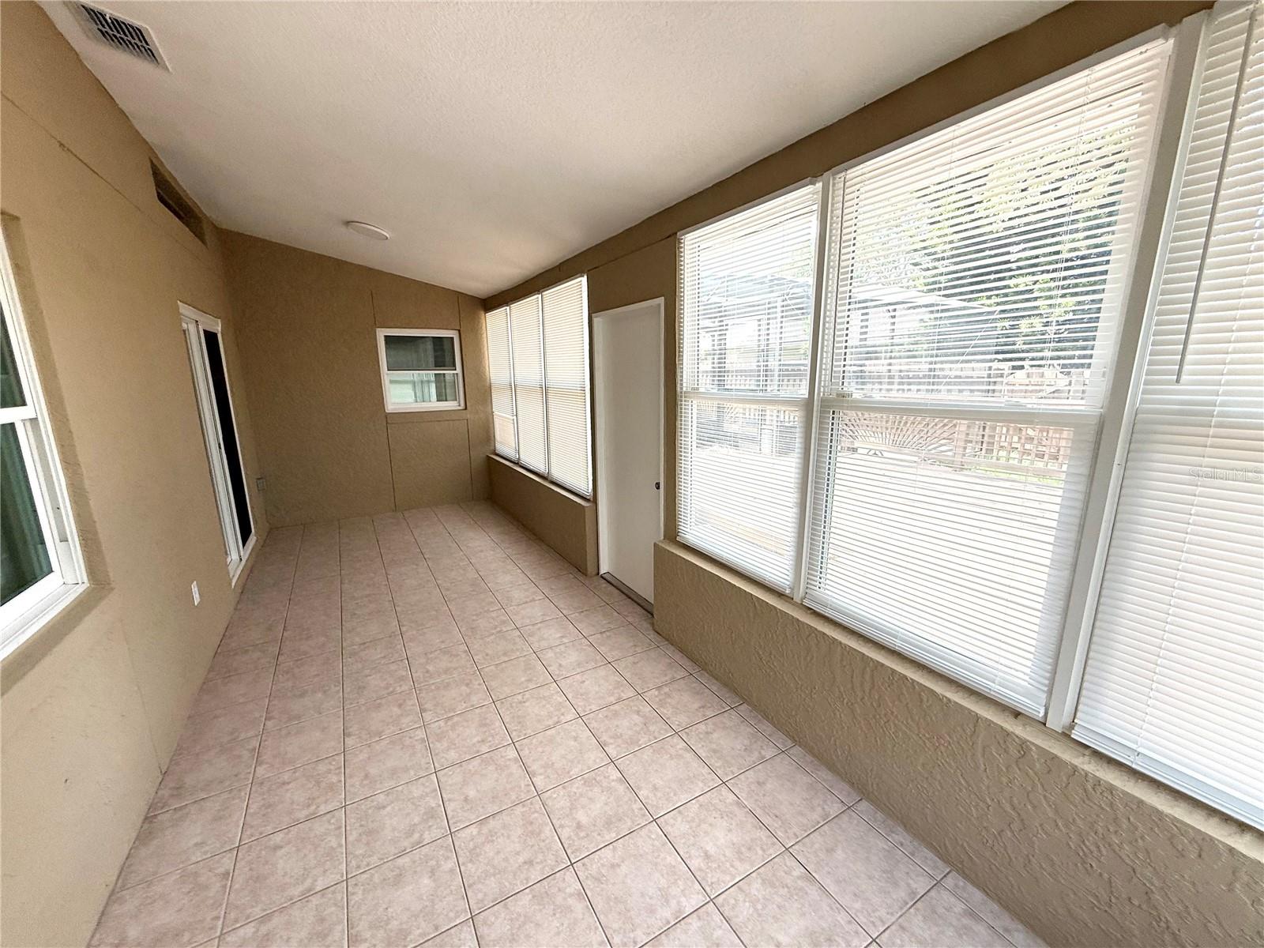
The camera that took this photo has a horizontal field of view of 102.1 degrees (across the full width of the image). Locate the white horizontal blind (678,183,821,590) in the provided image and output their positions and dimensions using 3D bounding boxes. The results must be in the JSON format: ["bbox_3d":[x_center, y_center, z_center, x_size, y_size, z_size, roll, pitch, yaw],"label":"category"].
[{"bbox_3d":[0.492,-0.369,2.550,0.050,1.744,0.919,-8,14,-29],"label":"white horizontal blind"}]

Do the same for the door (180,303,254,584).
[{"bbox_3d":[-3.405,-0.296,4.252,0.100,2.045,1.453,-8,14,-29],"label":"door"}]

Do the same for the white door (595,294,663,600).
[{"bbox_3d":[-0.029,-0.109,3.598,0.080,2.038,0.929,-8,14,-29],"label":"white door"}]

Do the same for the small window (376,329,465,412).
[{"bbox_3d":[-2.453,-1.216,6.024,0.899,0.950,0.080,-8,14,-29],"label":"small window"}]

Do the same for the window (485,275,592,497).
[{"bbox_3d":[-1.034,-0.875,5.181,0.080,1.724,2.941,-8,14,-29],"label":"window"}]

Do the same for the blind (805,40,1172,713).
[{"bbox_3d":[0.976,-0.202,1.722,0.050,1.744,0.919,-8,14,-29],"label":"blind"}]

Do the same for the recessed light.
[{"bbox_3d":[-2.110,-1.942,4.089,0.317,0.050,0.317,6,7,-31],"label":"recessed light"}]

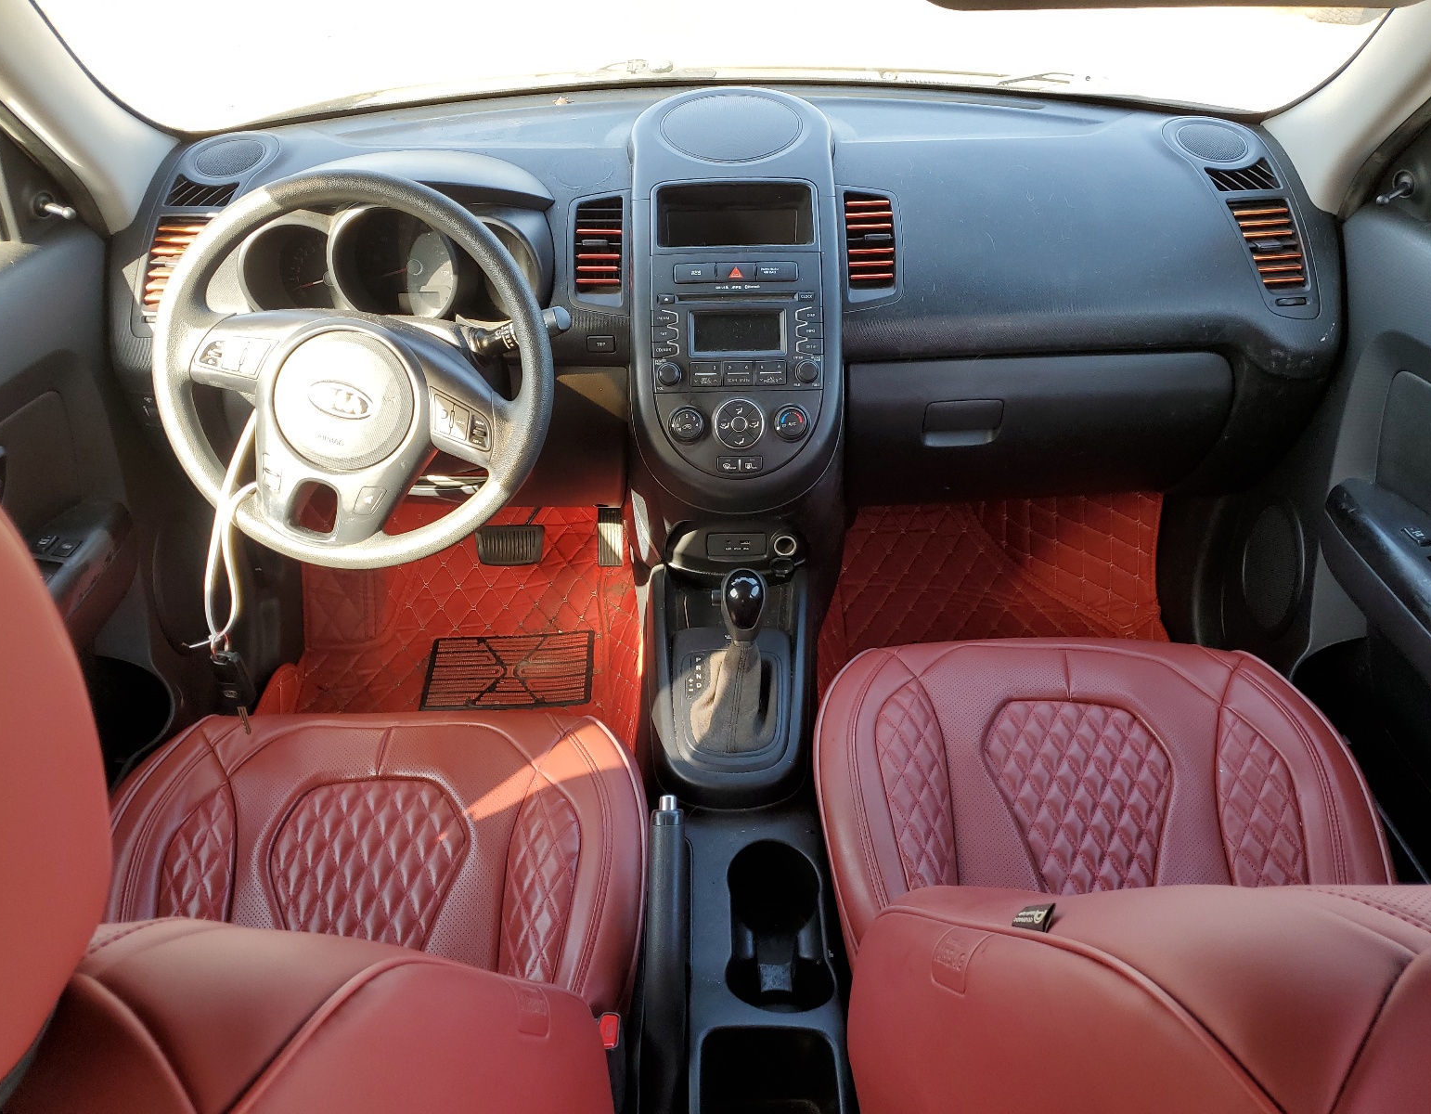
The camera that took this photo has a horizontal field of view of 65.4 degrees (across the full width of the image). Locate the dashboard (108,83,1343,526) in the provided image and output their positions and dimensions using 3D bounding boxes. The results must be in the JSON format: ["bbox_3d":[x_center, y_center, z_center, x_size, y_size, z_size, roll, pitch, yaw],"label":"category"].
[{"bbox_3d":[0.018,-0.322,1.384,1.420,0.420,0.530,-1,33,-1],"label":"dashboard"}]

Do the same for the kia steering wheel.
[{"bbox_3d":[-0.345,-0.178,1.089,0.377,0.377,0.105,6,8,-3],"label":"kia steering wheel"}]

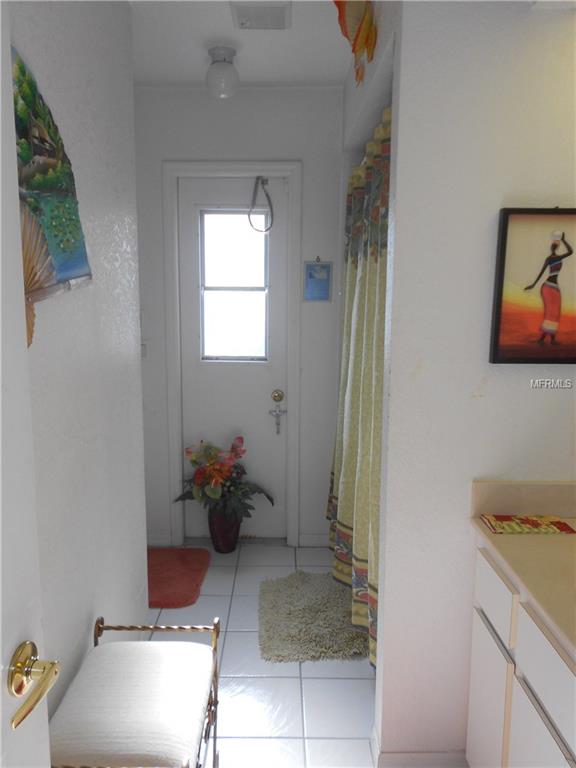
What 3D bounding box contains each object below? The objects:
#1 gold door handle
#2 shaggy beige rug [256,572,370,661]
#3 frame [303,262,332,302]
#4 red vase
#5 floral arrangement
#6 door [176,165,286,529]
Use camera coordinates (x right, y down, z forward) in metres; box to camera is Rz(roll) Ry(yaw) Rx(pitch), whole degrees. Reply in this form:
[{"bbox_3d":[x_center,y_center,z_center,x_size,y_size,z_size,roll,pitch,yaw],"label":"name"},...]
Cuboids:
[{"bbox_3d":[-0.313,0.371,0.699,0.058,0.067,0.149,0,7,0],"label":"gold door handle"},{"bbox_3d":[0.123,1.002,2.547,0.490,0.036,0.678,0,7,0],"label":"shaggy beige rug"},{"bbox_3d":[0.160,-0.542,3.066,0.158,0.220,0.016,0,7,0],"label":"frame"},{"bbox_3d":[-0.354,0.805,3.231,0.172,0.246,0.172,0,7,0],"label":"red vase"},{"bbox_3d":[-0.342,0.522,3.136,0.505,0.460,0.330,0,7,0],"label":"floral arrangement"},{"bbox_3d":[-0.297,-0.107,3.218,0.591,2.010,0.045,0,7,0],"label":"door"}]

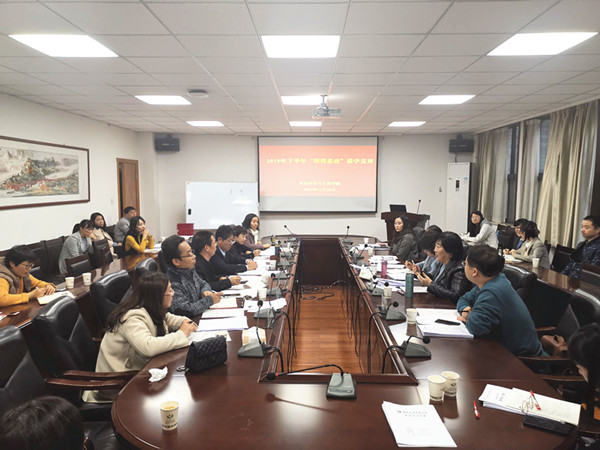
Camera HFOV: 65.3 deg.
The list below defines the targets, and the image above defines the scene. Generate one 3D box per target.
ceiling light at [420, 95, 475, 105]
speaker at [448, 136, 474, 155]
[{"bbox_3d":[1.833,-1.557,5.856,0.590,0.050,0.600,0,5,1],"label":"ceiling light"},{"bbox_3d":[3.312,-1.633,9.601,0.520,0.300,0.280,2,5,21],"label":"speaker"}]

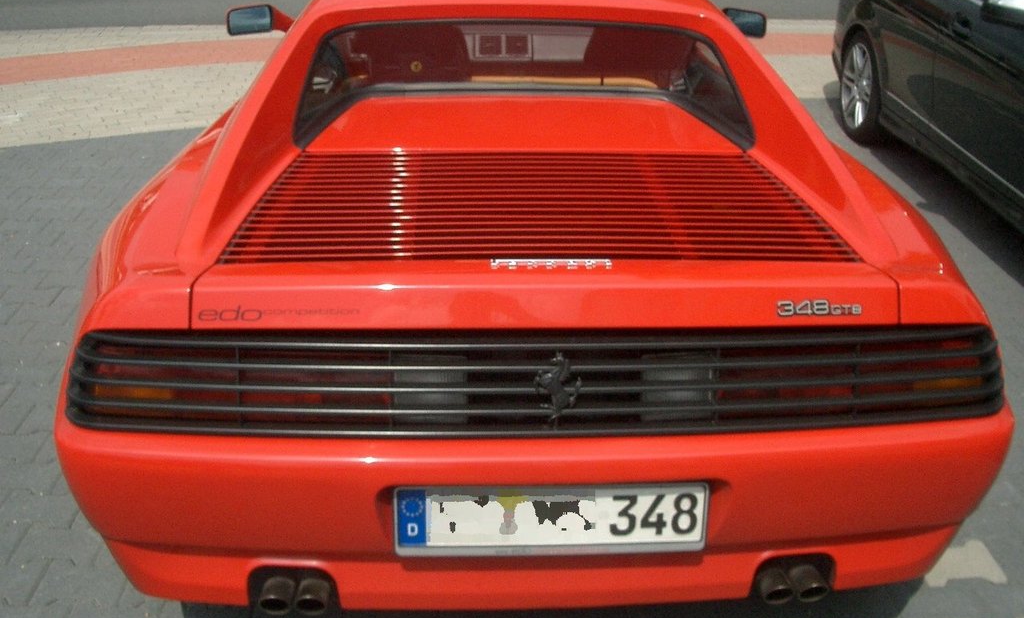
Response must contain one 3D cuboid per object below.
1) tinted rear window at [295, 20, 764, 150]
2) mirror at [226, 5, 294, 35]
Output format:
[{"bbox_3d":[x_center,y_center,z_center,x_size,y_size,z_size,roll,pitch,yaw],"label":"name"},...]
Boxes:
[{"bbox_3d":[0.024,-0.564,2.590,1.050,0.215,0.511,0,25,-3],"label":"tinted rear window"},{"bbox_3d":[-0.900,-1.084,3.872,0.270,0.113,0.150,0,25,-3],"label":"mirror"}]

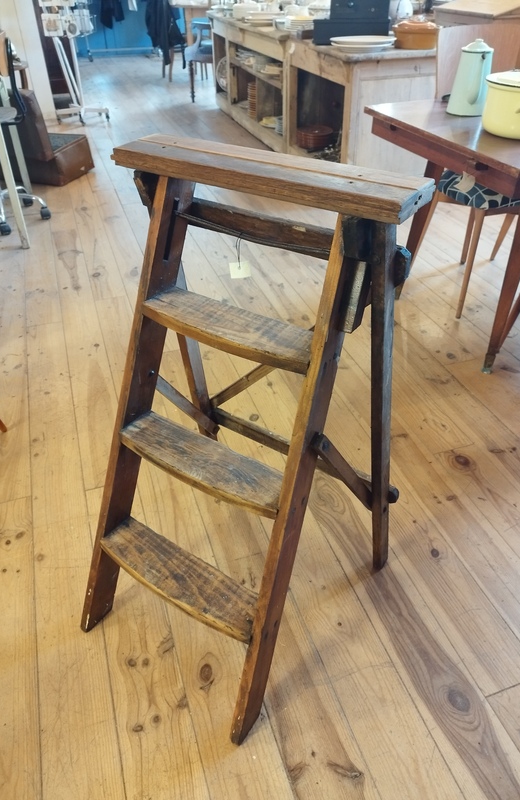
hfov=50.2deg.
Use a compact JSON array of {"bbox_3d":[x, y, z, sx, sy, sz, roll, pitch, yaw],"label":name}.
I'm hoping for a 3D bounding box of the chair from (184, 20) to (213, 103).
[{"bbox_3d":[-0.392,-3.341,5.362,0.540,0.750,0.560,3,39,5],"label":"chair"}]

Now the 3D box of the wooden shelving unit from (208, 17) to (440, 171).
[{"bbox_3d":[0.330,-2.344,4.134,0.747,0.736,2.875,-13,41,-15],"label":"wooden shelving unit"}]

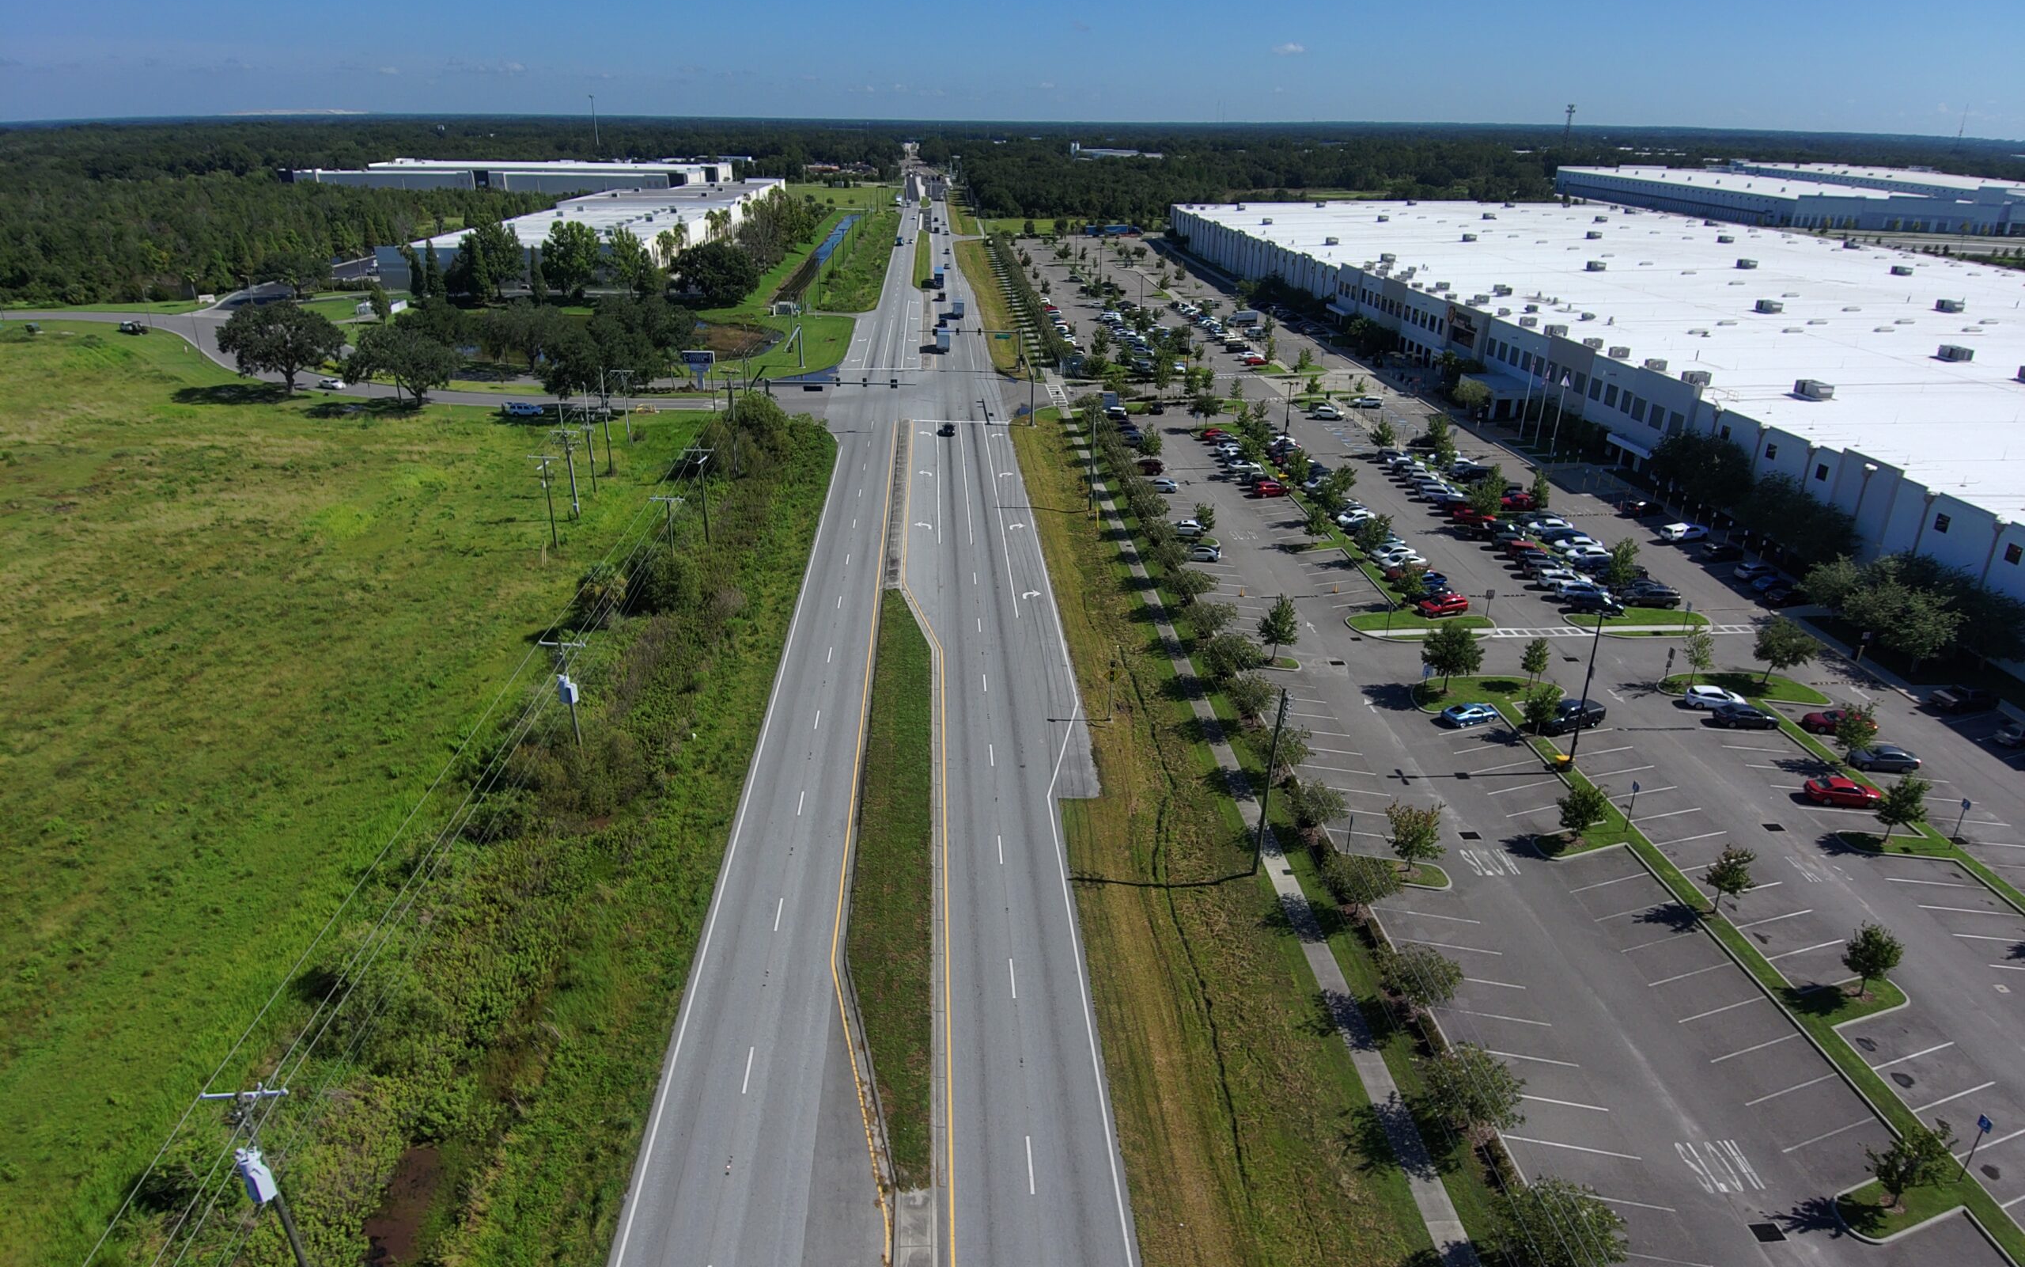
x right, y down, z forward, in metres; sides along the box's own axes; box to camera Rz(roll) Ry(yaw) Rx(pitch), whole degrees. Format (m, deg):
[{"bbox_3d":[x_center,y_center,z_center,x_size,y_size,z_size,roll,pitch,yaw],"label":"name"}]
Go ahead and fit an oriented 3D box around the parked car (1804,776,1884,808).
[{"bbox_3d":[55.488,10.453,81.691,4.750,1.430,1.820,4,23,9],"label":"parked car"}]

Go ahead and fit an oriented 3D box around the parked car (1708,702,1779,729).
[{"bbox_3d":[55.782,6.230,93.299,4.650,1.430,1.830,4,23,7],"label":"parked car"}]

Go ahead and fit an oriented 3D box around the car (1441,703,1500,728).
[{"bbox_3d":[34.761,6.067,93.305,4.600,1.360,1.870,-8,24,-20],"label":"car"}]

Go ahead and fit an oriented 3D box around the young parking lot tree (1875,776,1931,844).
[{"bbox_3d":[55.769,11.194,77.088,3.442,4.612,3.338,18,29,36],"label":"young parking lot tree"}]

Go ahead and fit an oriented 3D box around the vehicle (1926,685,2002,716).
[{"bbox_3d":[73.825,4.812,94.979,4.950,1.750,1.930,-7,24,-17],"label":"vehicle"}]

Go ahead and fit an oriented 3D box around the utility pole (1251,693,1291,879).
[{"bbox_3d":[15.197,8.952,72.044,0.750,12.291,0.500,2,24,-4],"label":"utility pole"}]

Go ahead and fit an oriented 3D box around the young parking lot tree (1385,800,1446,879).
[{"bbox_3d":[23.779,12.055,72.666,3.500,4.750,3.500,-1,23,-3],"label":"young parking lot tree"}]

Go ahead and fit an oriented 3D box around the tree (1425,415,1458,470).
[{"bbox_3d":[55.394,-24.393,158.101,4.082,7.062,3.959,8,24,18],"label":"tree"}]

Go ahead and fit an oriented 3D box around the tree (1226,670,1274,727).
[{"bbox_3d":[17.506,4.857,90.159,3.500,4.200,3.500,-1,23,-3],"label":"tree"}]

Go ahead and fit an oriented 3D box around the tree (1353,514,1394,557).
[{"bbox_3d":[36.669,-9.782,125.481,4.200,4.500,4.000,-1,23,-3],"label":"tree"}]

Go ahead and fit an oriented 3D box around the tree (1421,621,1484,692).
[{"bbox_3d":[34.279,1.951,95.780,4.800,5.700,4.800,-1,23,-3],"label":"tree"}]

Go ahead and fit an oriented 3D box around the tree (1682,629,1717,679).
[{"bbox_3d":[54.455,1.670,97.501,2.300,5.200,2.300,-1,23,-3],"label":"tree"}]

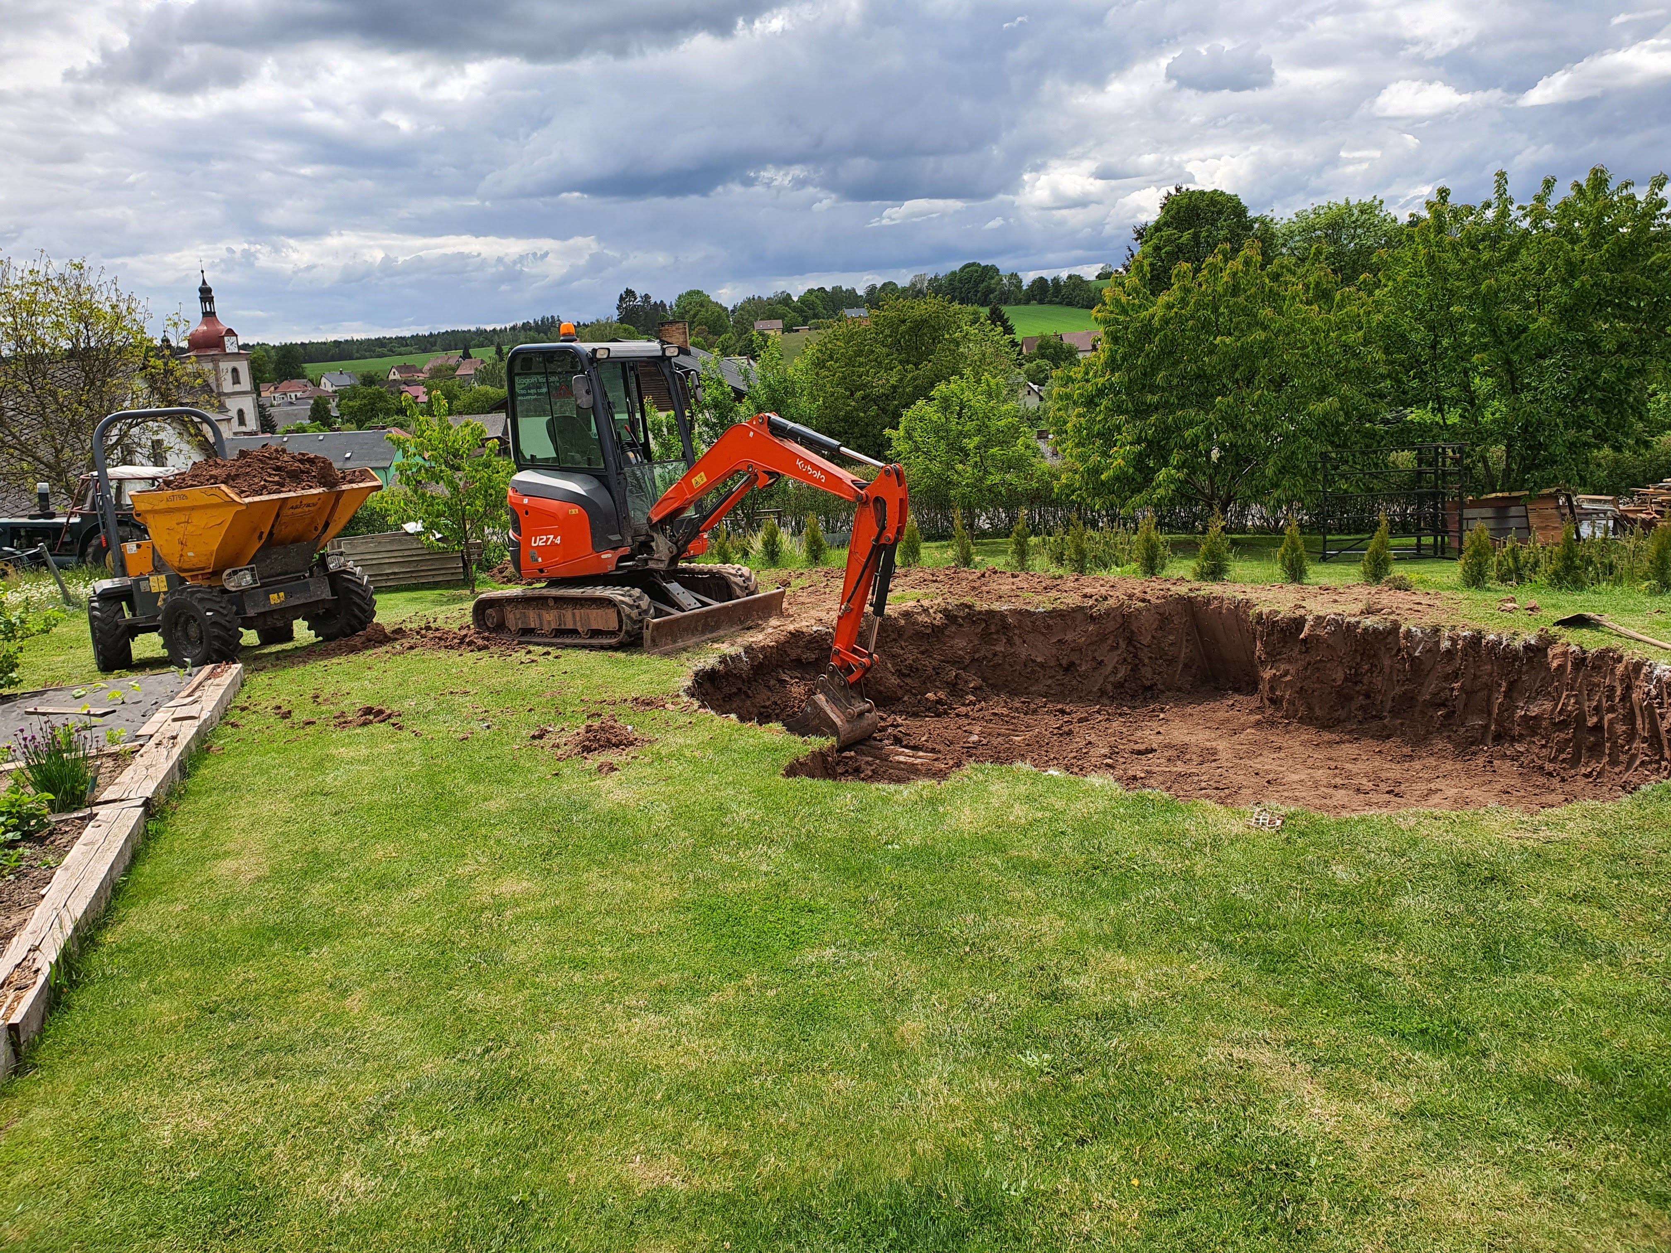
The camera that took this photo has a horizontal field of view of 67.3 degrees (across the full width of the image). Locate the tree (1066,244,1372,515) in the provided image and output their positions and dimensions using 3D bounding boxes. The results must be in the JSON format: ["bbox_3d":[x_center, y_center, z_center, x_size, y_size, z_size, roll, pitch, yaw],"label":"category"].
[{"bbox_3d":[4.532,-2.840,15.000,3.682,3.542,3.511,-4,9,0],"label":"tree"}]

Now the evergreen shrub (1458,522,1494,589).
[{"bbox_3d":[4.915,-0.551,9.624,0.269,0.511,0.269,-4,10,0],"label":"evergreen shrub"}]

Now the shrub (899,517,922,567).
[{"bbox_3d":[0.800,-0.922,13.502,0.266,0.560,0.266,-4,10,0],"label":"shrub"}]

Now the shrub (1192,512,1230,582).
[{"bbox_3d":[3.370,-0.708,11.250,0.316,0.632,0.316,-4,9,0],"label":"shrub"}]

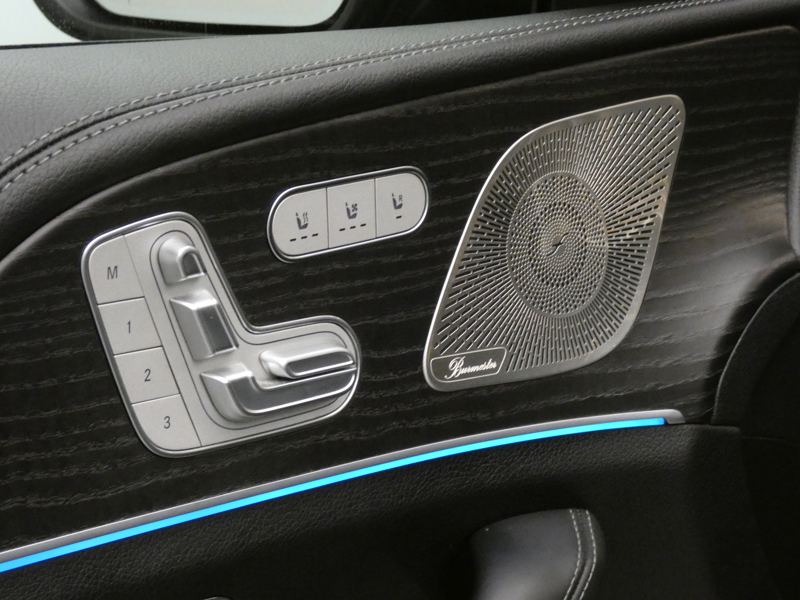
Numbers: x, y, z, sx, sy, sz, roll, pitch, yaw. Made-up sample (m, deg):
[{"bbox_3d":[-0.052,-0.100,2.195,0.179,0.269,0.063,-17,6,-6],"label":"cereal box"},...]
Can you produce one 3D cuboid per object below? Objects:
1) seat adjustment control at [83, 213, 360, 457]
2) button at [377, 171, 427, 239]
[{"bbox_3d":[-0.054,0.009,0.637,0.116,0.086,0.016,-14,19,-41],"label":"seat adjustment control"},{"bbox_3d":[-0.001,-0.036,0.686,0.025,0.022,0.005,-14,19,-41],"label":"button"}]

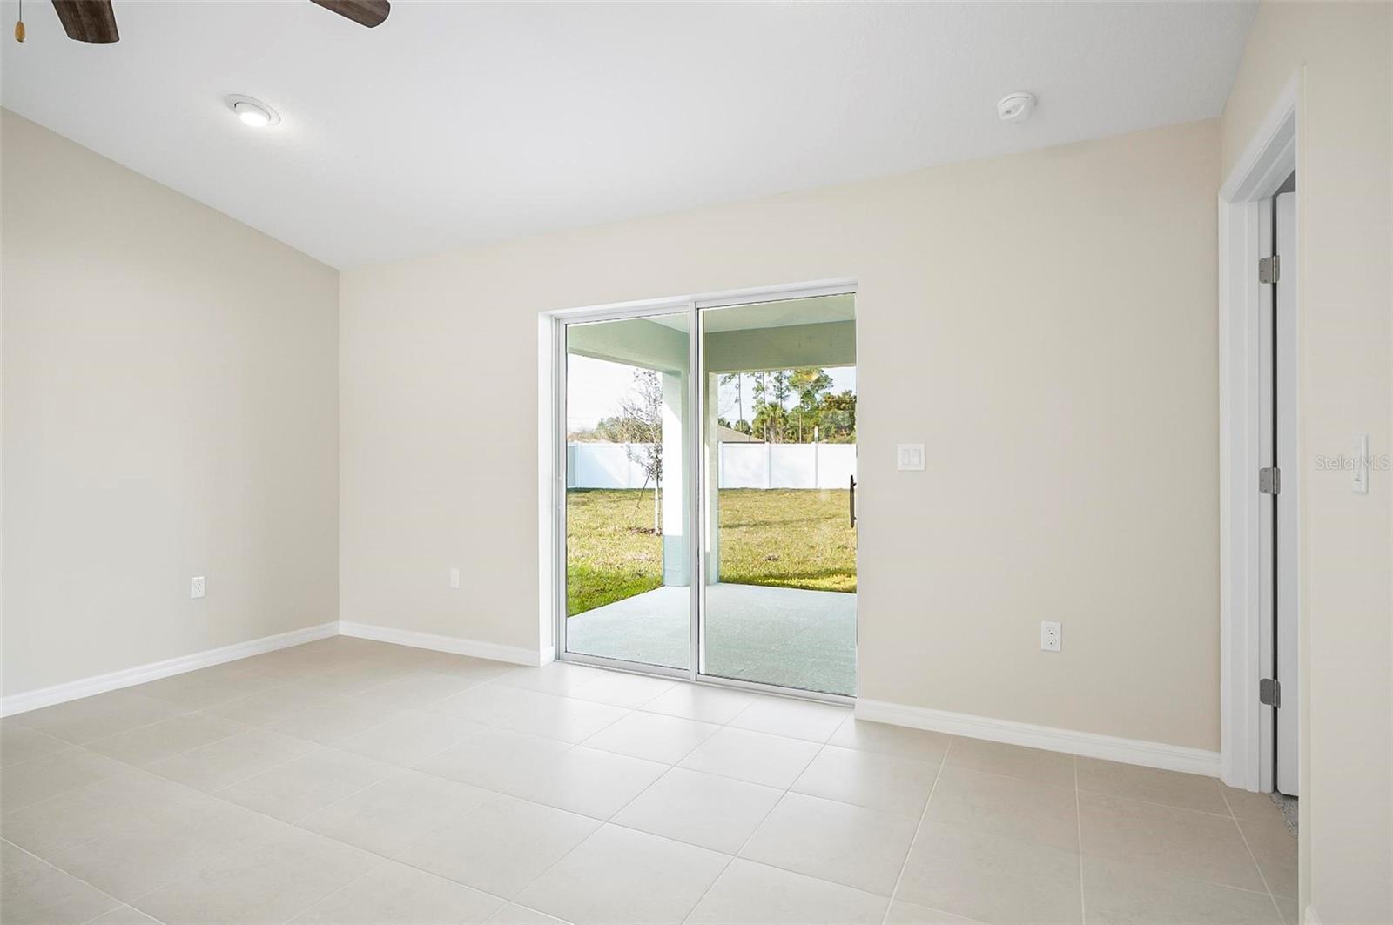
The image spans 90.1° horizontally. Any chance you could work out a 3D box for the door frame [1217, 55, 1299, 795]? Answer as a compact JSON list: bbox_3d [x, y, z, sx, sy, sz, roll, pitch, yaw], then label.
[{"bbox_3d":[1.747,0.095,2.075,0.140,2.115,0.955,0,0,27],"label":"door frame"}]

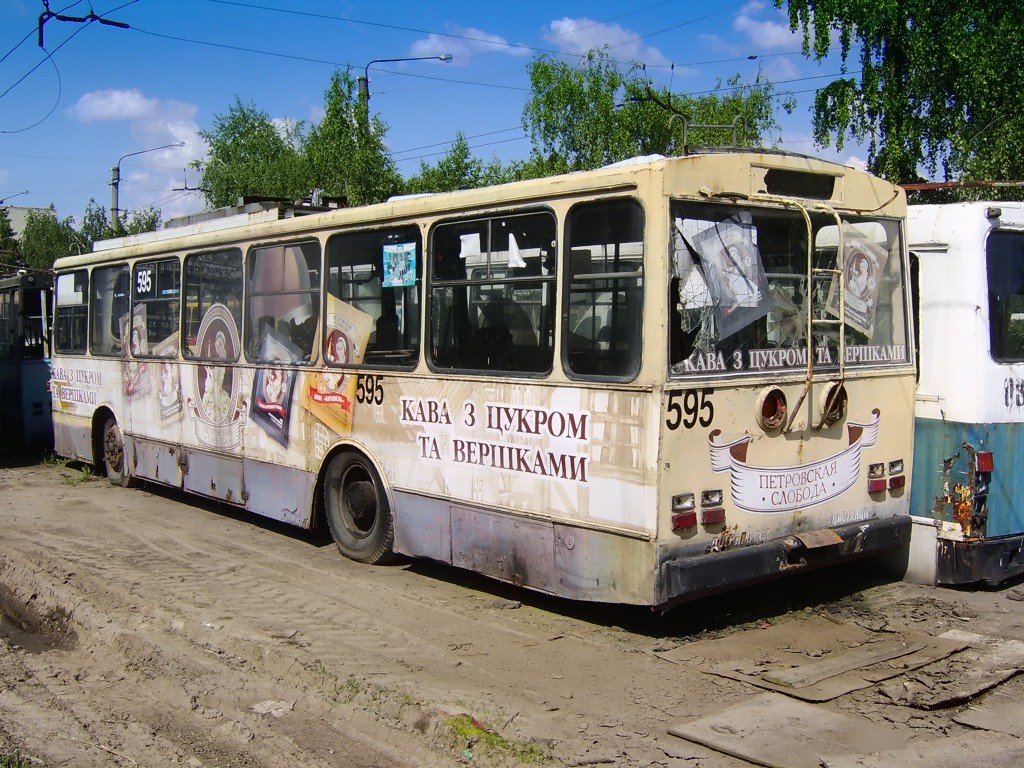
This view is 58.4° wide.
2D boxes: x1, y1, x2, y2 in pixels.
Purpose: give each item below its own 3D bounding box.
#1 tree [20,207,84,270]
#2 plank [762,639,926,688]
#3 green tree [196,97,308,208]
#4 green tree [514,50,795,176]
[{"bbox_3d":[-21.041,-4.407,42.261,3.400,7.460,3.200,-1,4,0],"label":"tree"},{"bbox_3d":[1.955,1.596,5.295,1.160,0.030,0.180,-3,5,-30],"label":"plank"},{"bbox_3d":[-7.581,-4.145,27.302,3.800,8.660,3.600,-1,4,0],"label":"green tree"},{"bbox_3d":[3.524,-3.837,22.295,6.300,8.450,5.000,-1,4,0],"label":"green tree"}]

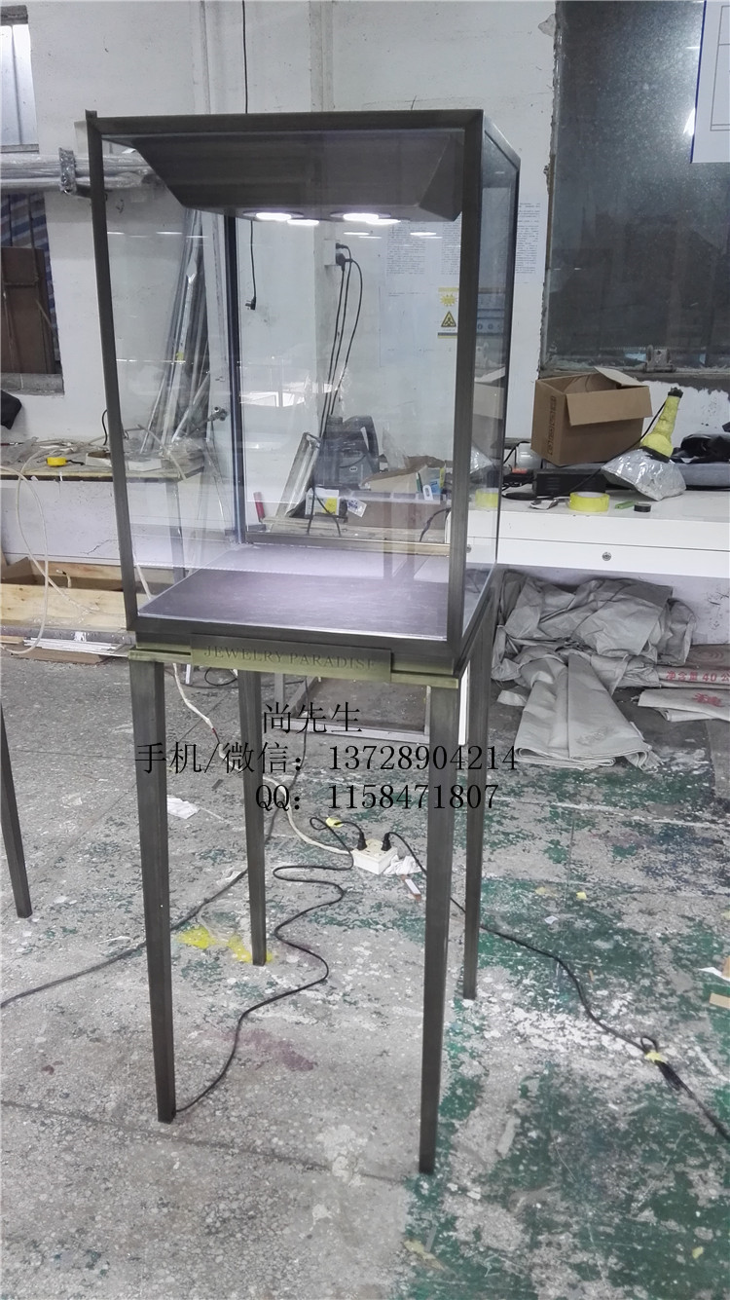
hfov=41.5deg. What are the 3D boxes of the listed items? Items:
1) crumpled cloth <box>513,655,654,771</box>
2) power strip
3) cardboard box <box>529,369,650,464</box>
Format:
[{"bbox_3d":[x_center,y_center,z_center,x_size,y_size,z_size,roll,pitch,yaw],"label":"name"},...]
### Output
[{"bbox_3d":[0.758,0.187,3.291,0.430,0.125,0.720,5,20,13],"label":"crumpled cloth"},{"bbox_3d":[0.029,0.554,2.587,0.085,0.039,0.088,14,24,34],"label":"power strip"},{"bbox_3d":[0.802,-0.826,3.450,0.314,0.260,0.273,-8,28,-12],"label":"cardboard box"}]

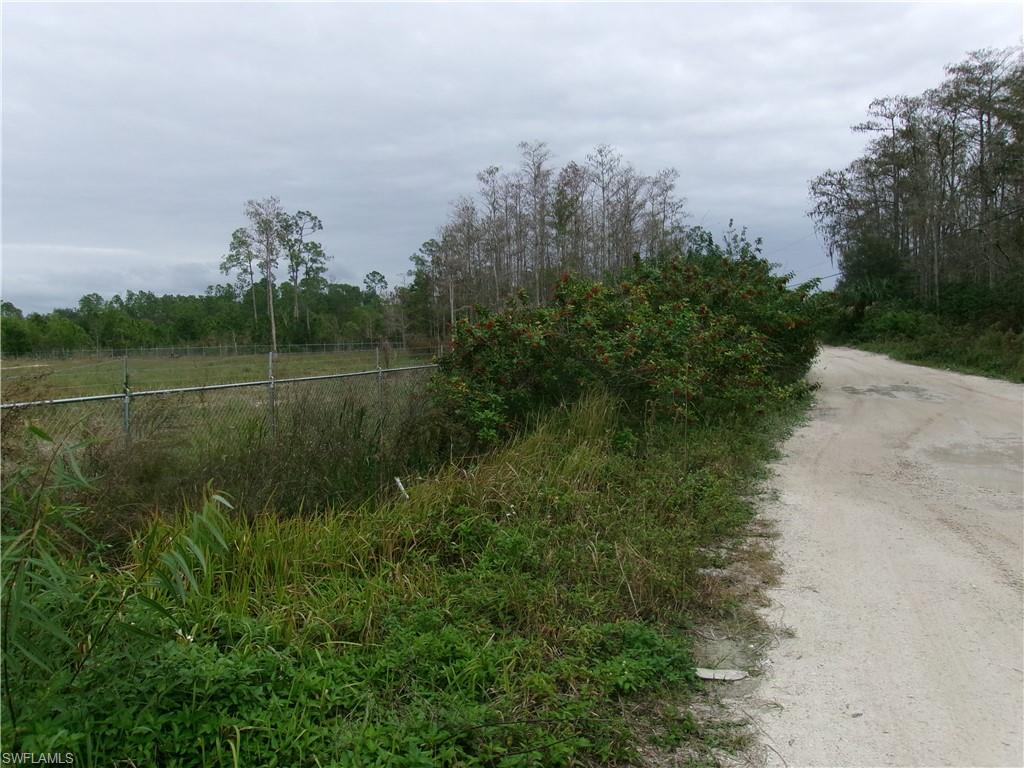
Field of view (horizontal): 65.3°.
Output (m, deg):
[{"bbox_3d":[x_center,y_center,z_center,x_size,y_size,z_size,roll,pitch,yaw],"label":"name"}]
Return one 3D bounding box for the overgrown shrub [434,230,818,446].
[{"bbox_3d":[2.200,-1.170,15.700,7.200,3.900,5.600,1,4,10],"label":"overgrown shrub"}]

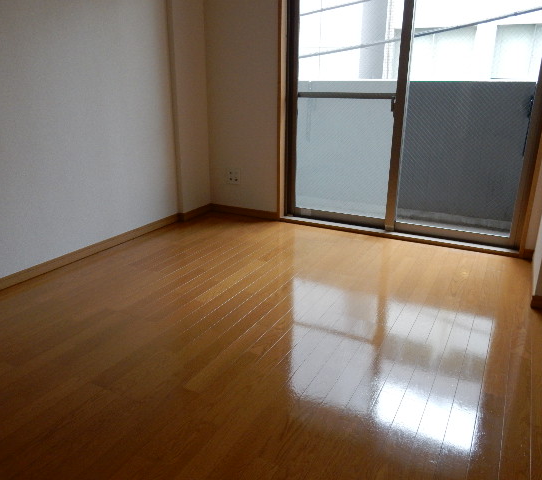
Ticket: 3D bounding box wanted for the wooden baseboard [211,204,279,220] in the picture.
[{"bbox_3d":[-0.212,-0.225,3.638,0.618,0.060,0.015,10,21,27],"label":"wooden baseboard"}]

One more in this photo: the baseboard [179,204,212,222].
[{"bbox_3d":[-0.578,-0.222,3.625,0.015,0.060,0.368,10,21,27],"label":"baseboard"}]

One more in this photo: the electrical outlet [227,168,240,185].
[{"bbox_3d":[-0.291,-0.493,3.586,0.116,0.122,0.010,10,21,27],"label":"electrical outlet"}]

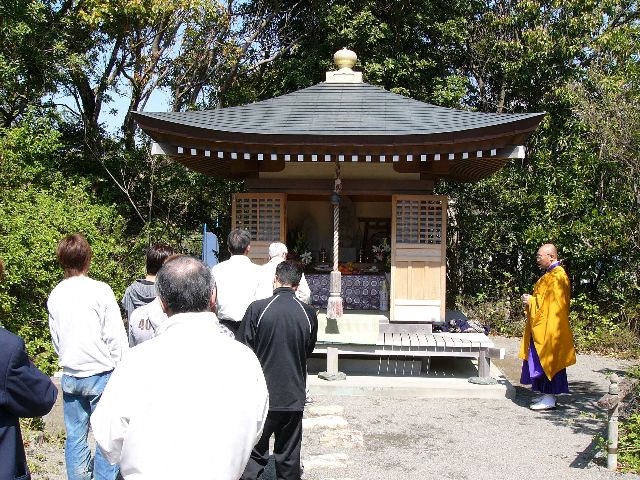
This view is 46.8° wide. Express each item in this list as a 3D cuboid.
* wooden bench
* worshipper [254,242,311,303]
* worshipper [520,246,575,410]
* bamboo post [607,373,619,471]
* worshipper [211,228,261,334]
[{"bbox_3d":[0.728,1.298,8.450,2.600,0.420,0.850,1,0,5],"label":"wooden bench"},{"bbox_3d":[-0.342,0.836,6.580,0.460,1.620,0.340,1,0,14],"label":"worshipper"},{"bbox_3d":[2.335,0.874,7.600,0.550,1.660,0.520,1,0,7],"label":"worshipper"},{"bbox_3d":[2.160,1.338,5.460,0.068,0.710,0.068,1,0,0],"label":"bamboo post"},{"bbox_3d":[-0.650,0.785,5.750,0.460,1.710,0.320,1,0,10],"label":"worshipper"}]

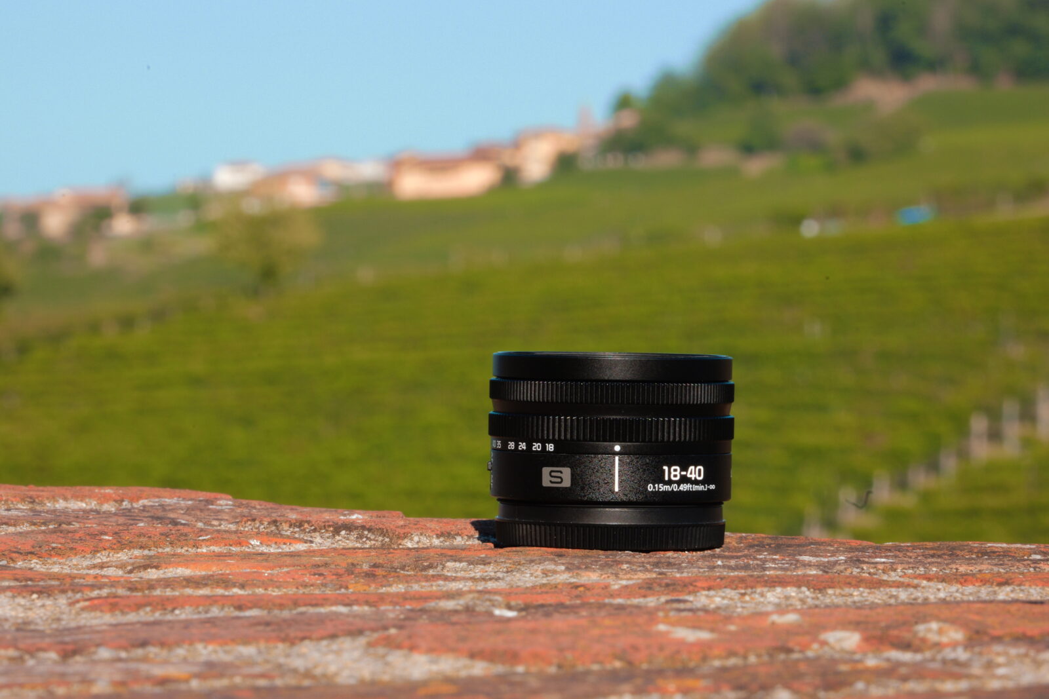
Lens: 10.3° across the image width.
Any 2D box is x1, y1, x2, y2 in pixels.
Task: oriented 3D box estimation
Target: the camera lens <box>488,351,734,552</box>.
[{"bbox_3d":[0.024,0.028,1.605,0.068,0.052,0.068,1,1,-2],"label":"camera lens"}]

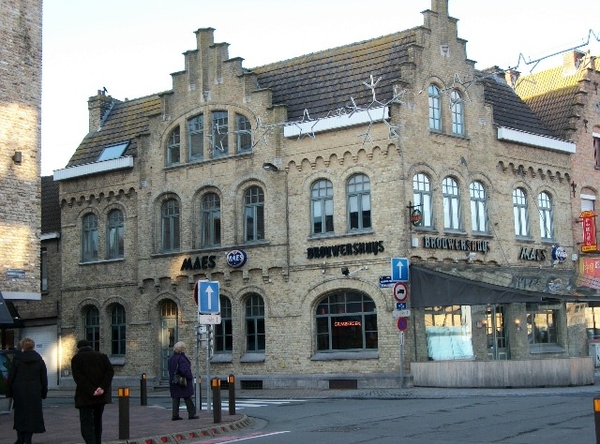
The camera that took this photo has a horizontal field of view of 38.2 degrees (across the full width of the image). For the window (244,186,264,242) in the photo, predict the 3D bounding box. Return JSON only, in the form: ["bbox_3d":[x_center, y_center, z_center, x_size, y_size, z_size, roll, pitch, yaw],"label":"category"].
[{"bbox_3d":[-1.607,-0.270,30.660,0.920,2.010,0.200,-7,-11,32],"label":"window"}]

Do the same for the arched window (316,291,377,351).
[{"bbox_3d":[1.467,3.137,27.493,2.285,1.970,0.200,-7,-10,33],"label":"arched window"}]

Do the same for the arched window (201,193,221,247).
[{"bbox_3d":[-3.183,-0.065,31.000,0.917,1.936,0.200,-7,-10,33],"label":"arched window"}]

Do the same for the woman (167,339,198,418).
[{"bbox_3d":[-2.393,3.262,17.850,0.520,1.600,0.500,2,-9,-25],"label":"woman"}]

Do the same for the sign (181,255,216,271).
[{"bbox_3d":[-3.686,1.506,31.439,1.647,0.451,0.120,-7,-10,32],"label":"sign"}]

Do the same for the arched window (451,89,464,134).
[{"bbox_3d":[5.426,-3.734,29.786,0.680,1.600,0.200,6,-11,-37],"label":"arched window"}]

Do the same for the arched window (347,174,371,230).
[{"bbox_3d":[1.888,-0.615,27.697,0.913,1.868,0.200,-7,-10,33],"label":"arched window"}]

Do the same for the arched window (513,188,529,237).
[{"bbox_3d":[7.694,-0.305,30.178,0.877,1.783,0.200,5,-11,-37],"label":"arched window"}]

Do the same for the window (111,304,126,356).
[{"bbox_3d":[-7.020,4.191,33.643,0.840,2.070,0.200,-7,-11,32],"label":"window"}]

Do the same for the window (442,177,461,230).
[{"bbox_3d":[4.920,-0.585,28.073,0.881,1.778,0.200,5,-11,-37],"label":"window"}]

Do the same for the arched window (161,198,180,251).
[{"bbox_3d":[-4.877,0.136,32.748,0.930,2.020,0.200,-7,-11,32],"label":"arched window"}]

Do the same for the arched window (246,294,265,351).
[{"bbox_3d":[-1.523,3.424,29.446,0.838,2.018,0.200,-7,-10,33],"label":"arched window"}]

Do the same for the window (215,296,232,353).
[{"bbox_3d":[-2.722,3.635,30.727,0.823,2.053,0.200,-7,-10,32],"label":"window"}]

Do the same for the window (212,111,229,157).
[{"bbox_3d":[-2.919,-3.222,31.741,0.781,1.754,0.200,-7,-10,32],"label":"window"}]

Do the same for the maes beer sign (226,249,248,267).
[{"bbox_3d":[-2.188,1.303,30.439,0.709,0.709,0.200,-7,-10,32],"label":"maes beer sign"}]

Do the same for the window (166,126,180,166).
[{"bbox_3d":[-4.808,-2.870,32.929,0.698,1.477,0.200,-7,-10,32],"label":"window"}]

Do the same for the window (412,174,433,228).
[{"bbox_3d":[3.864,-0.651,27.266,0.880,1.769,0.200,5,-11,-37],"label":"window"}]

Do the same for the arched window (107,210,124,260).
[{"bbox_3d":[-7.278,0.504,34.271,0.920,1.980,0.200,-7,-11,32],"label":"arched window"}]

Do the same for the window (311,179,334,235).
[{"bbox_3d":[0.756,-0.499,28.990,0.890,1.925,0.200,-7,-10,32],"label":"window"}]

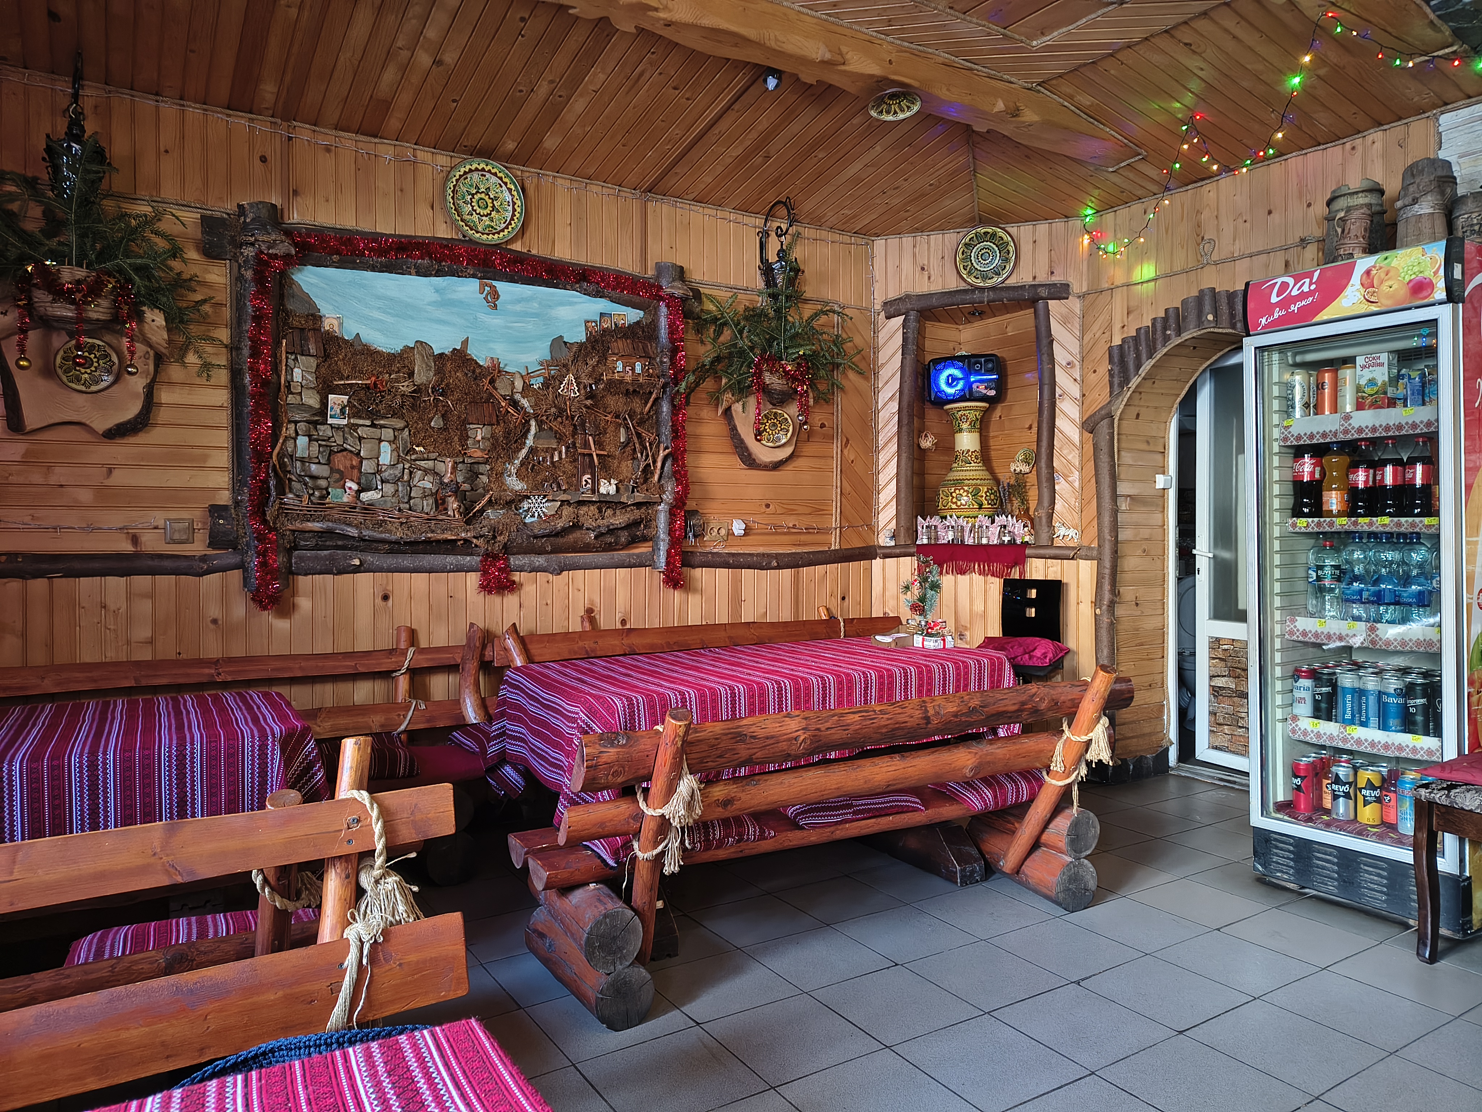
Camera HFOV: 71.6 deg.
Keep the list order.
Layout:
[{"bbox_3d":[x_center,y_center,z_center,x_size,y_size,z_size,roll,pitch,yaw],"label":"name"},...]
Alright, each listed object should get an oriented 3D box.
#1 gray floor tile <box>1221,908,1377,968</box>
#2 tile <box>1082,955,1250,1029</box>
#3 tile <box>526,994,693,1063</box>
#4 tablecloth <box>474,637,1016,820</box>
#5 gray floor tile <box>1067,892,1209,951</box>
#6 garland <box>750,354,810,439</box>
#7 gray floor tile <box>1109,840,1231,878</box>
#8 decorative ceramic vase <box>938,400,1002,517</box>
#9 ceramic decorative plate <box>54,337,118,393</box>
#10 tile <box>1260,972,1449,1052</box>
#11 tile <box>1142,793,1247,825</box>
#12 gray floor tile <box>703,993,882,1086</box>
[{"bbox_3d":[1.554,1.066,2.863,0.300,0.010,0.300,-1,3,-33],"label":"gray floor tile"},{"bbox_3d":[1.044,1.076,2.536,0.300,0.010,0.300,-1,3,-33],"label":"tile"},{"bbox_3d":[-0.304,1.078,2.394,0.300,0.010,0.300,-1,3,-33],"label":"tile"},{"bbox_3d":[0.090,0.506,3.330,1.600,0.350,0.740,-1,2,-33],"label":"tablecloth"},{"bbox_3d":[1.152,1.077,3.001,0.305,0.010,0.305,-1,2,-33],"label":"gray floor tile"},{"bbox_3d":[0.173,-0.700,4.521,0.270,0.370,0.160,-1,3,-34],"label":"garland"},{"bbox_3d":[1.505,1.057,3.592,0.305,0.010,0.305,-1,2,-33],"label":"gray floor tile"},{"bbox_3d":[1.103,-0.399,4.992,0.307,0.678,0.307,1,2,12],"label":"decorative ceramic vase"},{"bbox_3d":[-2.006,-0.584,3.154,0.170,0.170,0.022,-1,3,-34],"label":"ceramic decorative plate"},{"bbox_3d":[1.462,1.081,2.445,0.300,0.010,0.300,-1,3,-33],"label":"tile"},{"bbox_3d":[1.857,1.036,4.184,0.305,0.010,0.305,-1,2,-33],"label":"tile"},{"bbox_3d":[0.115,1.099,2.336,0.305,0.010,0.305,-1,2,-33],"label":"gray floor tile"}]

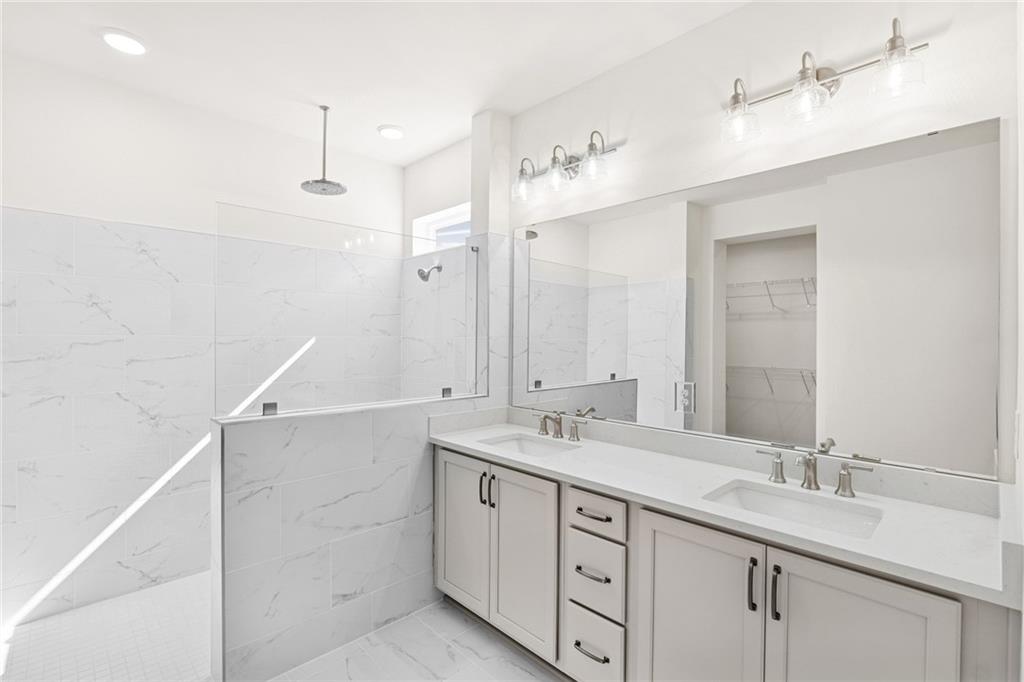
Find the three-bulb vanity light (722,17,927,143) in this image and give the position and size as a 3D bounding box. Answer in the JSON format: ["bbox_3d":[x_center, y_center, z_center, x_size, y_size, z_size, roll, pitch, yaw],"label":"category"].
[{"bbox_3d":[1.042,-0.884,1.576,0.225,0.237,0.592,0,0,-45],"label":"three-bulb vanity light"}]

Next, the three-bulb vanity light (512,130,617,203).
[{"bbox_3d":[0.262,-0.895,2.360,0.225,0.237,0.592,0,0,-45],"label":"three-bulb vanity light"}]

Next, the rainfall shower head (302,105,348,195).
[{"bbox_3d":[-1.099,-1.132,2.678,0.254,0.473,0.254,0,0,-45],"label":"rainfall shower head"}]

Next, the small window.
[{"bbox_3d":[-0.449,-0.795,3.325,0.145,0.285,0.756,0,0,-45],"label":"small window"}]

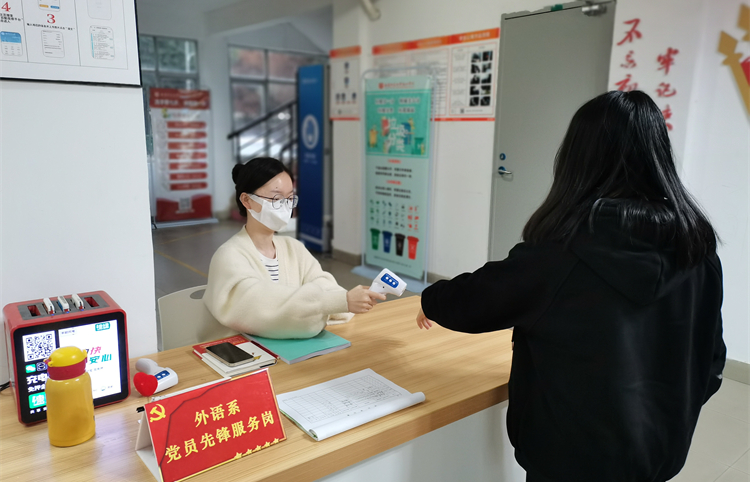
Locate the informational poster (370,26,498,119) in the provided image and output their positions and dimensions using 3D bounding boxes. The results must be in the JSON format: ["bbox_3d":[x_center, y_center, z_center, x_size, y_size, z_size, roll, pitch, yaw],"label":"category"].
[{"bbox_3d":[0.449,-1.384,4.855,0.010,0.695,1.479,-8,14,-40],"label":"informational poster"}]

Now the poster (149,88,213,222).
[{"bbox_3d":[-2.814,-1.230,8.276,0.869,1.937,0.050,-8,14,-38],"label":"poster"}]

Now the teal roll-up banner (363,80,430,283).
[{"bbox_3d":[0.179,-0.565,5.200,0.050,1.865,0.836,-8,14,-40],"label":"teal roll-up banner"}]

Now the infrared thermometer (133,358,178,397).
[{"bbox_3d":[-0.586,0.342,1.443,0.160,0.044,0.122,6,12,26],"label":"infrared thermometer"}]

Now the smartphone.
[{"bbox_3d":[-0.398,0.310,1.544,0.072,0.009,0.149,-9,14,-42],"label":"smartphone"}]

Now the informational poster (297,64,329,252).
[{"bbox_3d":[-0.745,-0.954,6.617,0.050,2.114,0.562,-7,13,-35],"label":"informational poster"}]

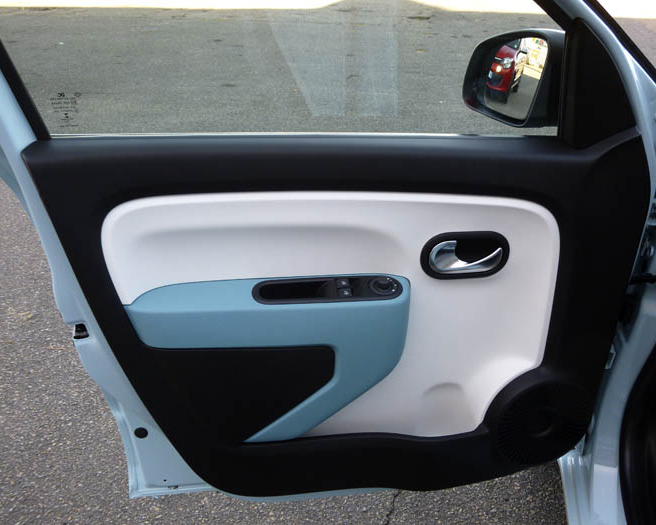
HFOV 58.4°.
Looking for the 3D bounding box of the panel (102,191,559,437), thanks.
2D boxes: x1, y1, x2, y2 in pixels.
[{"bbox_3d":[0.012,0.092,0.968,0.730,0.425,0.100,-2,24,-4],"label":"panel"}]

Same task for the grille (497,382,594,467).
[{"bbox_3d":[0.385,0.286,1.043,0.178,0.178,0.030,-2,23,-4],"label":"grille"}]

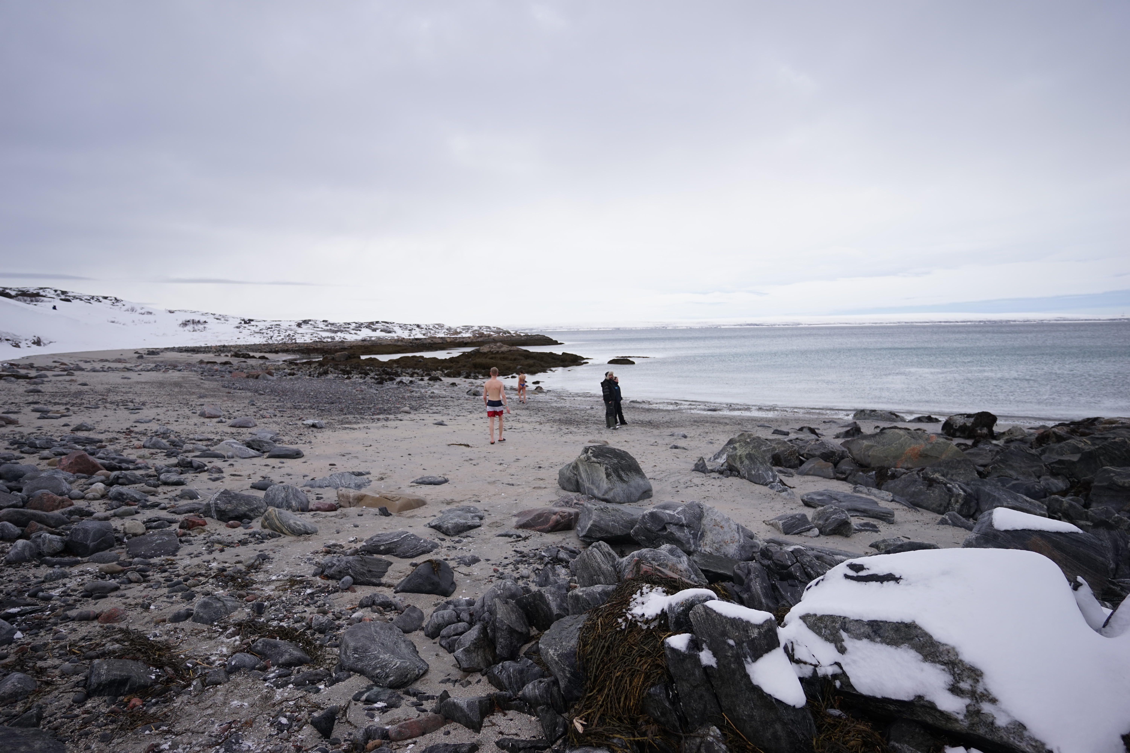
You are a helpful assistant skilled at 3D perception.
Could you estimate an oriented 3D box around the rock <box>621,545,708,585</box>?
[{"bbox_3d":[0.788,1.514,4.301,0.712,0.279,0.463,0,5,8],"label":"rock"}]

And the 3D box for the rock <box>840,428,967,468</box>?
[{"bbox_3d":[6.675,1.443,10.611,2.074,0.778,1.244,0,5,15],"label":"rock"}]

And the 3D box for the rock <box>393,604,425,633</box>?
[{"bbox_3d":[-0.976,1.513,3.333,0.194,0.125,0.155,-3,5,-20],"label":"rock"}]

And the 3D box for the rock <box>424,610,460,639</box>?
[{"bbox_3d":[-0.767,1.543,3.328,0.167,0.140,0.209,4,7,45],"label":"rock"}]

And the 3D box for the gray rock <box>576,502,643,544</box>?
[{"bbox_3d":[0.527,1.575,5.772,0.811,0.376,0.486,-1,5,-5],"label":"gray rock"}]

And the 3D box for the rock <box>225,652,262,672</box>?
[{"bbox_3d":[-1.902,1.694,3.157,0.179,0.083,0.104,-4,6,-30],"label":"rock"}]

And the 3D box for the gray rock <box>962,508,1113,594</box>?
[{"bbox_3d":[4.080,1.500,4.650,0.720,0.550,1.000,-4,6,-35],"label":"gray rock"}]

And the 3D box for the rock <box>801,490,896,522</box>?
[{"bbox_3d":[3.707,1.661,7.031,1.119,0.252,0.481,4,7,43],"label":"rock"}]

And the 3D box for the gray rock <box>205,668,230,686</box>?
[{"bbox_3d":[-1.965,1.704,3.020,0.116,0.065,0.087,-3,5,-25],"label":"gray rock"}]

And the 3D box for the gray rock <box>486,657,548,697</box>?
[{"bbox_3d":[-0.252,1.560,2.772,0.300,0.150,0.190,-2,5,-10],"label":"gray rock"}]

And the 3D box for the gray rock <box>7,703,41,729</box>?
[{"bbox_3d":[-2.664,1.678,2.632,0.118,0.085,0.082,-5,6,-38],"label":"gray rock"}]

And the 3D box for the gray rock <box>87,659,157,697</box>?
[{"bbox_3d":[-2.444,1.665,2.953,0.299,0.117,0.194,-3,5,-25],"label":"gray rock"}]

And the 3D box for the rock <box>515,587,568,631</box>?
[{"bbox_3d":[-0.164,1.648,3.776,0.372,0.256,0.335,-1,5,0],"label":"rock"}]

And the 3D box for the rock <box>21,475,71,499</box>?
[{"bbox_3d":[-6.221,1.341,6.419,0.432,0.263,0.324,-4,6,-30],"label":"rock"}]

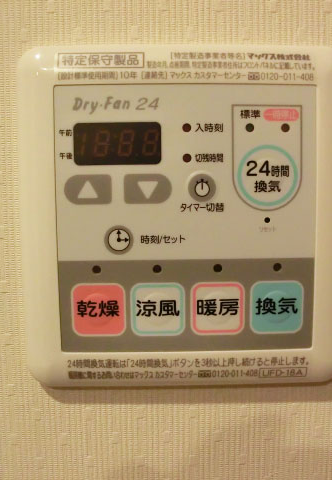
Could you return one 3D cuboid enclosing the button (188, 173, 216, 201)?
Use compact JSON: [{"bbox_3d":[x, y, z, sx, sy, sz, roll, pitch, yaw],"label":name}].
[{"bbox_3d":[0.013,-0.018,0.157,0.010,0.010,0.005,-1,5,-1],"label":"button"}]

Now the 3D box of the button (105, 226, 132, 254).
[{"bbox_3d":[-0.017,0.000,0.158,0.010,0.010,0.005,-1,5,-1],"label":"button"}]

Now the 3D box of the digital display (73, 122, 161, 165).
[{"bbox_3d":[-0.017,-0.033,0.155,0.030,0.014,0.006,-1,5,-1],"label":"digital display"}]

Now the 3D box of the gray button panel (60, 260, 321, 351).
[{"bbox_3d":[0.008,0.023,0.160,0.091,0.033,0.008,-1,5,-1],"label":"gray button panel"}]

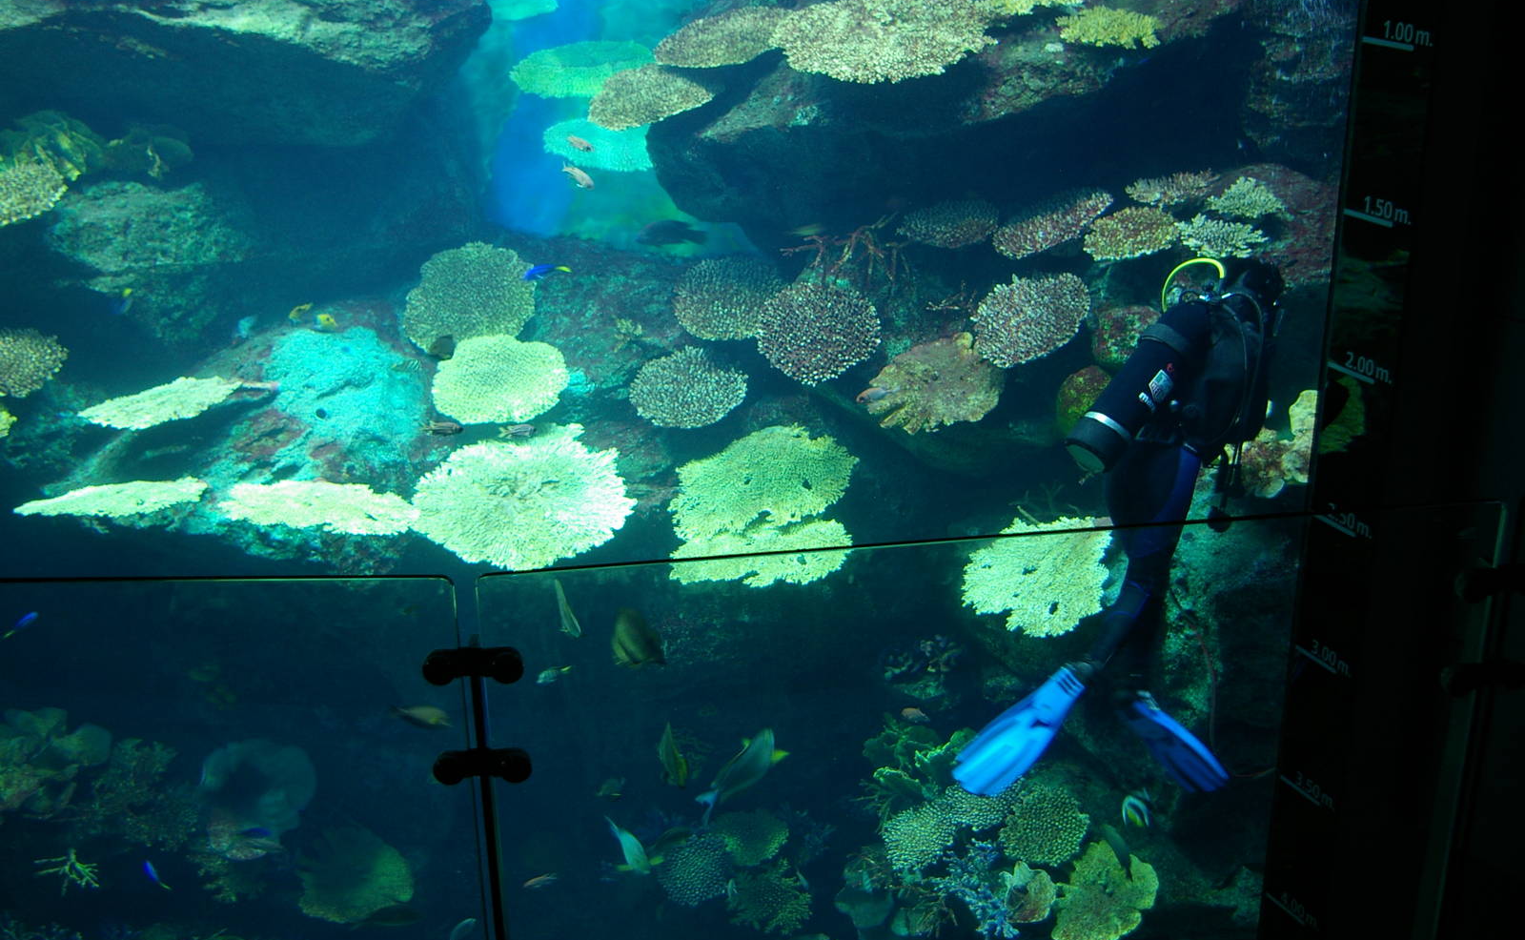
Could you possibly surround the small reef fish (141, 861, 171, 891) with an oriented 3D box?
[{"bbox_3d":[-2.418,1.619,6.600,0.045,0.075,0.165,-18,41,-34],"label":"small reef fish"}]

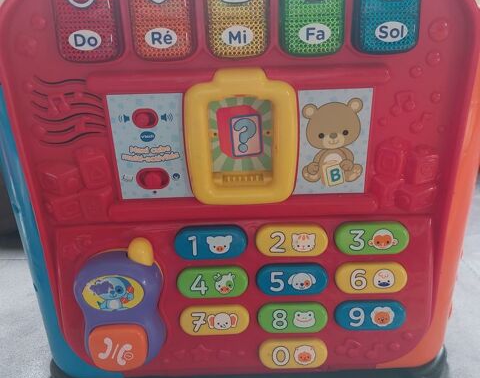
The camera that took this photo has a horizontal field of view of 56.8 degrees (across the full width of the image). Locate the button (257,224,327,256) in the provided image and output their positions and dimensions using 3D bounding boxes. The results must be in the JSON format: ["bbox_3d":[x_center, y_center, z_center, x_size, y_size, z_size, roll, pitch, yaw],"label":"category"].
[{"bbox_3d":[0.040,0.039,0.334,0.054,0.023,0.009,-2,16,0],"label":"button"}]

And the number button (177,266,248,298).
[{"bbox_3d":[-0.021,0.072,0.342,0.055,0.023,0.009,-2,16,0],"label":"number button"}]

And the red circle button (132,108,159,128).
[{"bbox_3d":[-0.066,-0.049,0.309,0.018,0.014,0.010,-2,18,0],"label":"red circle button"}]

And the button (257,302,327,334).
[{"bbox_3d":[0.042,0.101,0.348,0.055,0.022,0.009,-2,16,0],"label":"button"}]

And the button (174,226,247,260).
[{"bbox_3d":[-0.021,0.041,0.334,0.055,0.024,0.009,-2,16,0],"label":"button"}]

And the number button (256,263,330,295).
[{"bbox_3d":[0.040,0.070,0.341,0.055,0.023,0.009,-2,16,0],"label":"number button"}]

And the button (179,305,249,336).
[{"bbox_3d":[-0.019,0.104,0.349,0.055,0.022,0.009,-2,16,0],"label":"button"}]

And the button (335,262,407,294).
[{"bbox_3d":[0.101,0.069,0.341,0.054,0.023,0.009,-2,16,0],"label":"button"}]

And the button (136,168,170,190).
[{"bbox_3d":[-0.063,-0.007,0.321,0.025,0.016,0.010,-2,18,0],"label":"button"}]

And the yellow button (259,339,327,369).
[{"bbox_3d":[0.043,0.132,0.356,0.054,0.022,0.009,-2,16,0],"label":"yellow button"}]

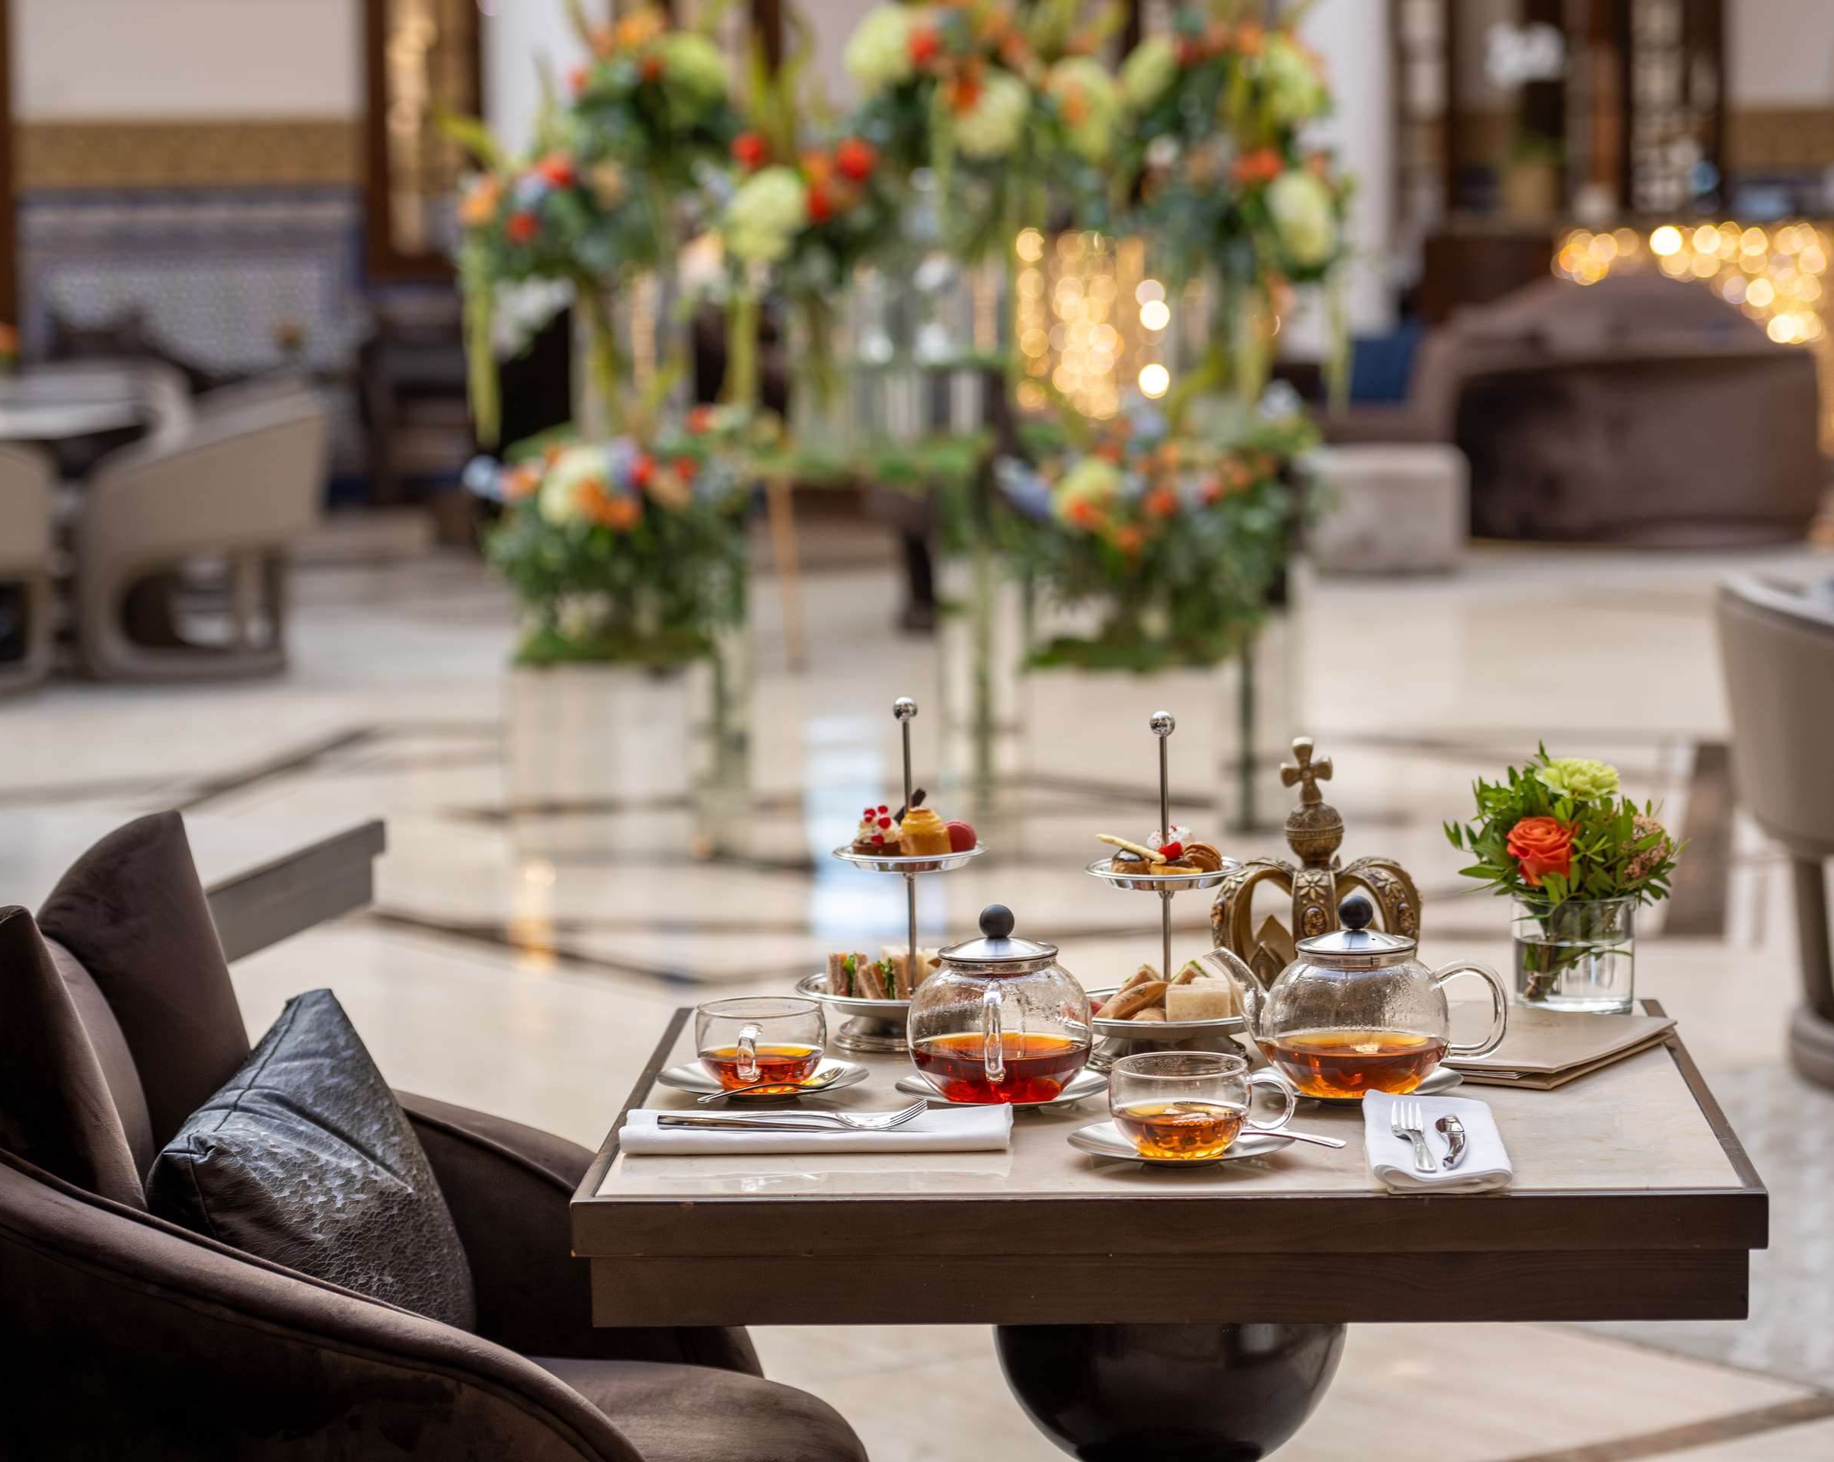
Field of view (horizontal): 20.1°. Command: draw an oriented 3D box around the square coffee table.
[{"bbox_3d":[0.183,0.618,3.698,0.760,0.730,0.746,-1,6,3],"label":"square coffee table"}]

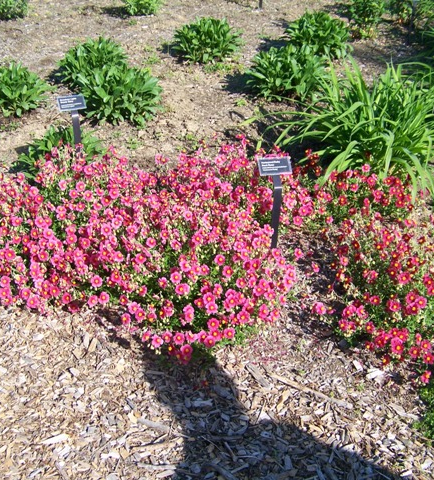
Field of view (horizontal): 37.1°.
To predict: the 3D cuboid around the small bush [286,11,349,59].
[{"bbox_3d":[0.693,-1.406,4.426,0.446,0.291,0.418,0,33,0],"label":"small bush"}]

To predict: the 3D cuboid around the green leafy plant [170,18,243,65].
[{"bbox_3d":[-0.057,-1.335,4.327,0.468,0.281,0.439,0,33,0],"label":"green leafy plant"}]

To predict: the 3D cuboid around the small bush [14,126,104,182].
[{"bbox_3d":[-0.724,-0.428,2.938,0.423,0.240,0.398,0,33,0],"label":"small bush"}]

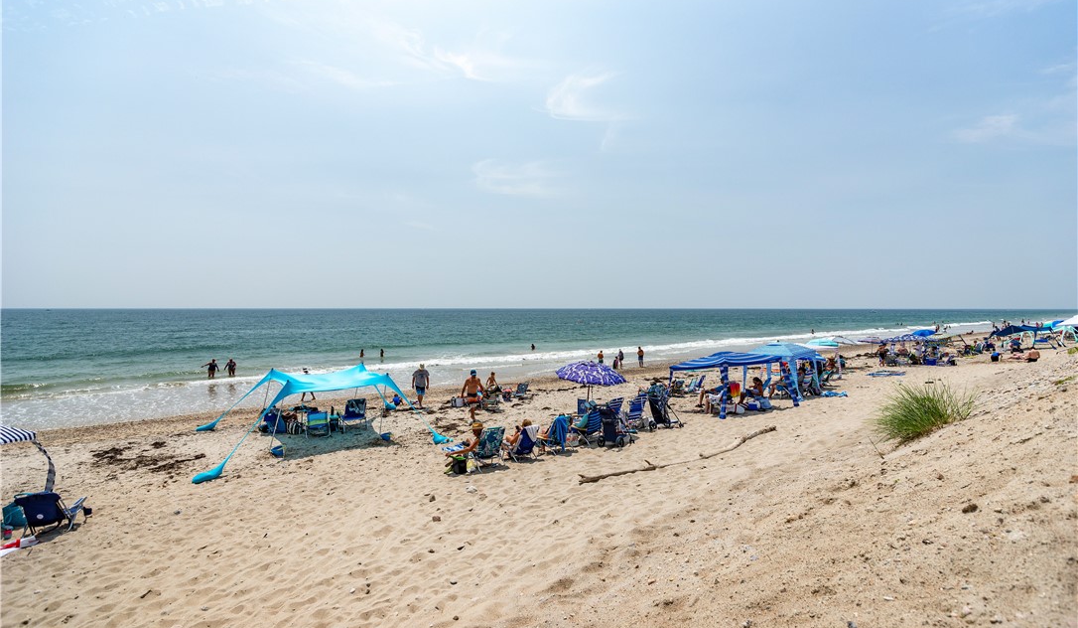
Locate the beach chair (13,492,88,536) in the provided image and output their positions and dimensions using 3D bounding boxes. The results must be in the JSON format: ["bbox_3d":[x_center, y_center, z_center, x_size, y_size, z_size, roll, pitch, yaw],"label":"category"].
[{"bbox_3d":[-7.941,3.046,7.779,0.650,0.720,0.800,0,1,-22],"label":"beach chair"}]

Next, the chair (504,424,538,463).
[{"bbox_3d":[-0.436,3.101,11.735,0.620,0.860,0.720,-1,1,-41],"label":"chair"}]

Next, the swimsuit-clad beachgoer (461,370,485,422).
[{"bbox_3d":[-2.260,2.820,16.432,0.780,1.800,0.550,0,1,-5],"label":"swimsuit-clad beachgoer"}]

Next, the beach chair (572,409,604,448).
[{"bbox_3d":[1.191,2.815,12.127,0.640,0.880,0.720,0,1,-42],"label":"beach chair"}]

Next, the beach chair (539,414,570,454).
[{"bbox_3d":[0.293,2.813,11.327,0.650,0.900,0.750,0,1,-40],"label":"beach chair"}]

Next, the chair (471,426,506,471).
[{"bbox_3d":[-1.131,2.821,10.427,0.650,0.900,0.750,0,1,-36],"label":"chair"}]

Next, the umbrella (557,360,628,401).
[{"bbox_3d":[1.547,2.501,14.528,2.100,2.170,2.100,6,3,0],"label":"umbrella"}]

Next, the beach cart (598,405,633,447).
[{"bbox_3d":[1.916,2.761,11.935,0.600,1.020,0.700,0,1,33],"label":"beach cart"}]

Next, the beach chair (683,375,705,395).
[{"bbox_3d":[7.167,3.277,22.137,0.800,0.780,0.620,0,1,30],"label":"beach chair"}]

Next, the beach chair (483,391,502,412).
[{"bbox_3d":[-1.783,3.367,18.538,0.620,0.740,0.680,0,1,-27],"label":"beach chair"}]

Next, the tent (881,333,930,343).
[{"bbox_3d":[26.943,2.437,35.023,2.800,2.000,2.800,0,1,-38],"label":"tent"}]

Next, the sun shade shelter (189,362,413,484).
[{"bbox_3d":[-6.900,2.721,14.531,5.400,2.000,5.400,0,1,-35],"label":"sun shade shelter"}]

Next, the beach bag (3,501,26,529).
[{"bbox_3d":[-8.597,3.220,7.881,0.400,0.350,0.230,0,1,-30],"label":"beach bag"}]

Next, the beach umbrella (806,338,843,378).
[{"bbox_3d":[15.435,2.464,26.029,2.000,2.150,2.000,0,1,31],"label":"beach umbrella"}]

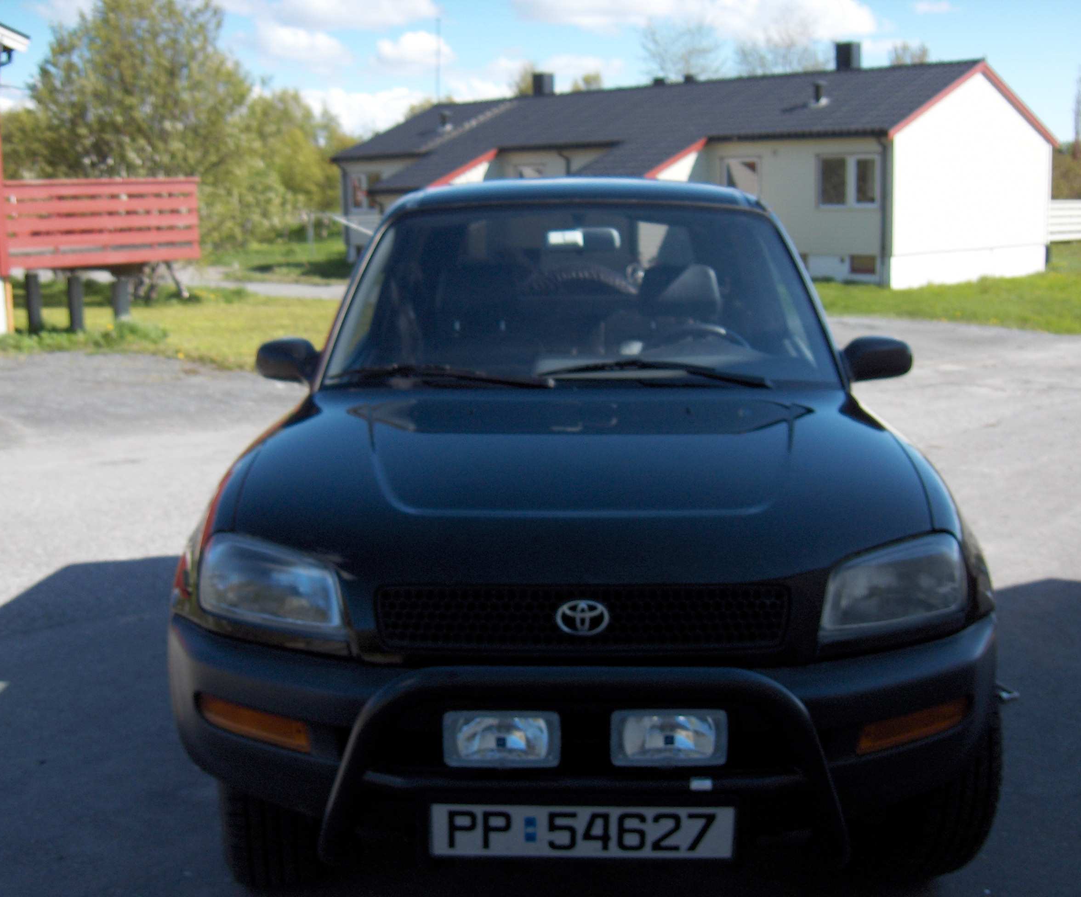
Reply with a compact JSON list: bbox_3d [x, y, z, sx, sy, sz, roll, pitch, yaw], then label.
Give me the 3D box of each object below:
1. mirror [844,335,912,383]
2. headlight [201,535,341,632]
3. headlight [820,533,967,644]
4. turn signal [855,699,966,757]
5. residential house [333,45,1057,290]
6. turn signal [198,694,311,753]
[{"bbox_3d":[0.927,-0.244,3.692,0.195,0.130,0.120,0,11,2],"label":"mirror"},{"bbox_3d":[-0.509,0.262,2.570,0.310,0.190,0.180,2,11,11],"label":"headlight"},{"bbox_3d":[0.670,0.264,2.533,0.310,0.190,0.180,-2,11,-8],"label":"headlight"},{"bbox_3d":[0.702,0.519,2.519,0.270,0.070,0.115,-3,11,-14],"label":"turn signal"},{"bbox_3d":[3.012,-7.894,37.398,19.100,5.800,11.200,9,14,42],"label":"residential house"},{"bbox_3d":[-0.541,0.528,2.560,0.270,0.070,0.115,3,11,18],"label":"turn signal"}]

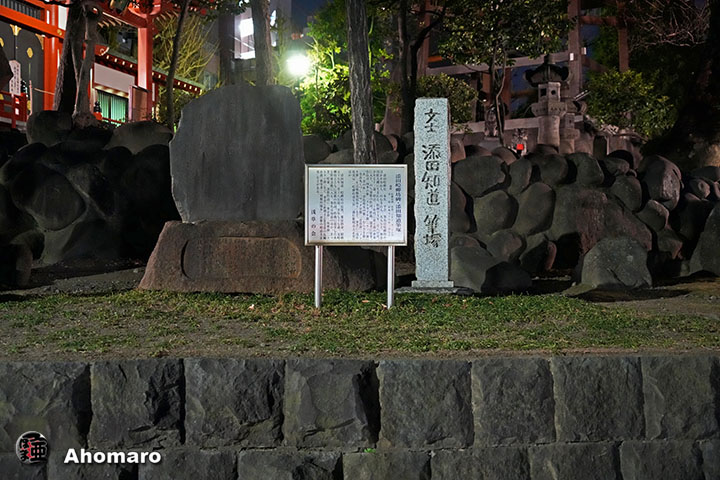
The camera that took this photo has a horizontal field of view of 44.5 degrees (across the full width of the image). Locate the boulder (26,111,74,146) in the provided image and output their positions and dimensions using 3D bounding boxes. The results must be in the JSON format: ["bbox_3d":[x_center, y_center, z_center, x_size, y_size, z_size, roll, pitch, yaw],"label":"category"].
[{"bbox_3d":[-4.177,-1.495,11.800,0.644,0.483,0.550,0,0,0],"label":"boulder"}]

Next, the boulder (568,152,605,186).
[{"bbox_3d":[2.780,-0.865,10.800,0.442,0.417,0.420,0,0,0],"label":"boulder"}]

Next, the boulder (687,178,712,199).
[{"bbox_3d":[4.347,-0.661,11.300,0.308,0.257,0.280,0,0,0],"label":"boulder"}]

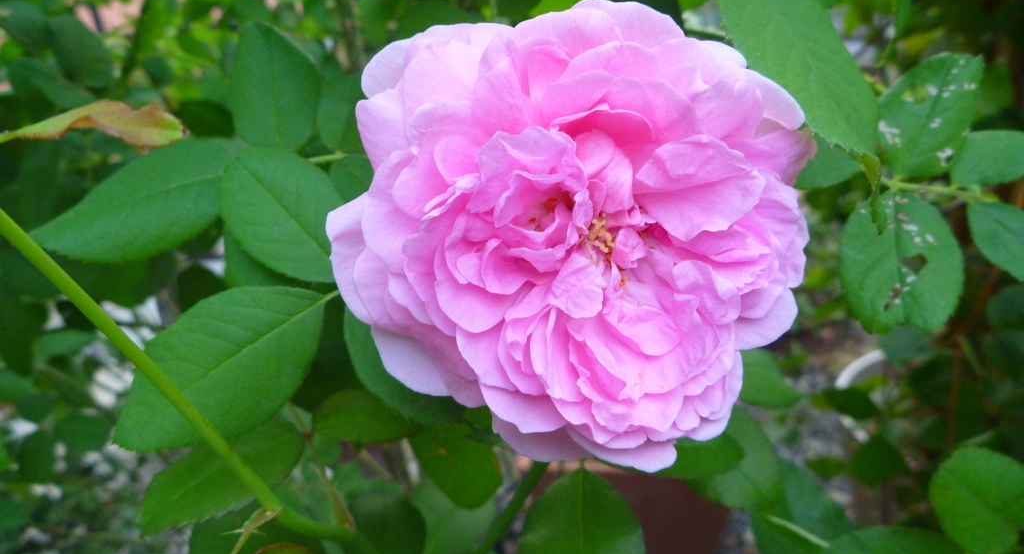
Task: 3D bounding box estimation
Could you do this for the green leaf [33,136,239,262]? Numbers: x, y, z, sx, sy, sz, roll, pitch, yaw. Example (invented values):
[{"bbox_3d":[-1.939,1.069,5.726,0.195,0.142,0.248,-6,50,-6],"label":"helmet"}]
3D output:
[{"bbox_3d":[-0.102,-0.023,0.229,0.055,0.010,0.030,-25,58,-14],"label":"green leaf"}]

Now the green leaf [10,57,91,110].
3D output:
[{"bbox_3d":[-0.222,-0.092,0.398,0.051,0.009,0.021,25,50,17],"label":"green leaf"}]

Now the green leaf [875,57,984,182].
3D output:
[{"bbox_3d":[0.134,-0.051,0.263,0.026,0.007,0.053,30,72,20],"label":"green leaf"}]

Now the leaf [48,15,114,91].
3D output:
[{"bbox_3d":[-0.219,-0.114,0.422,0.026,0.009,0.052,-33,72,-19],"label":"leaf"}]

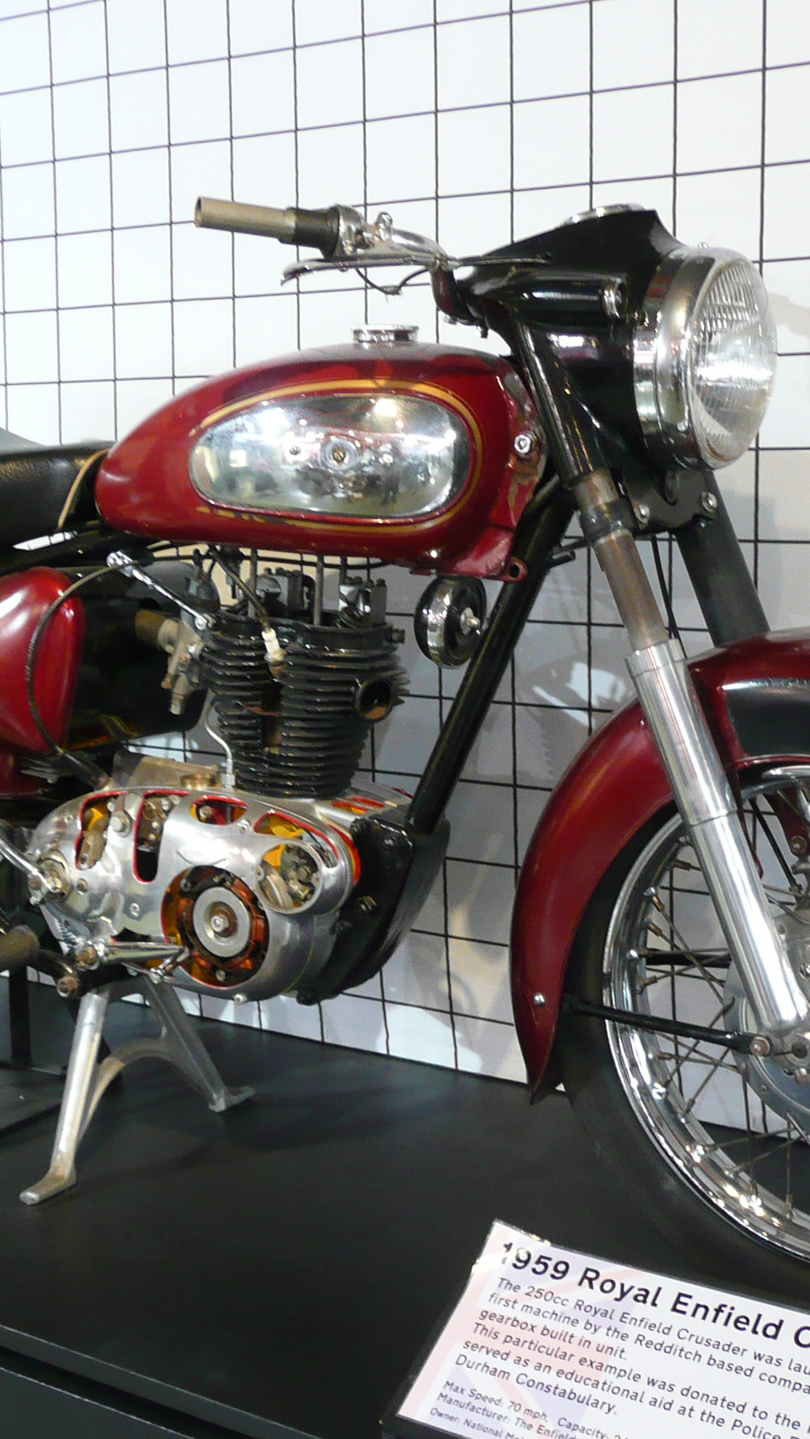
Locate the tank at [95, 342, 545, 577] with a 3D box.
[{"bbox_3d":[-0.079,-0.271,1.762,0.550,0.225,0.255,4,10,29],"label":"tank"}]

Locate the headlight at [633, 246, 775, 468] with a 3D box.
[{"bbox_3d":[0.272,-0.325,1.546,0.085,0.195,0.195,5,10,35],"label":"headlight"}]

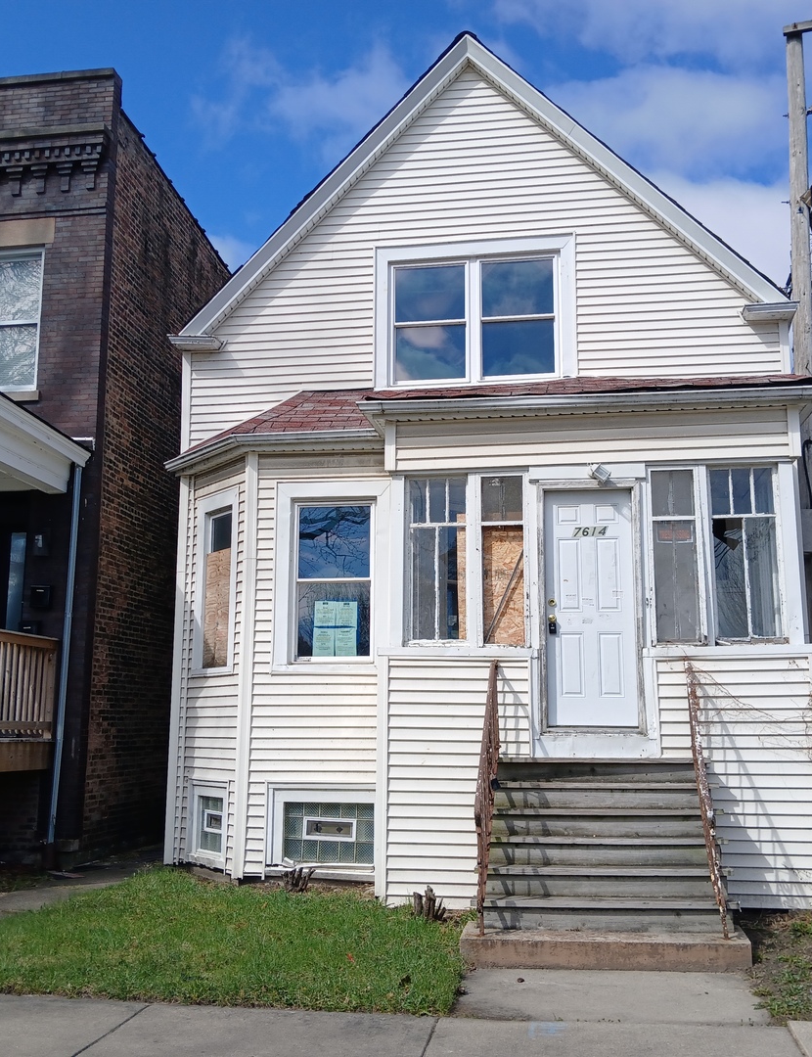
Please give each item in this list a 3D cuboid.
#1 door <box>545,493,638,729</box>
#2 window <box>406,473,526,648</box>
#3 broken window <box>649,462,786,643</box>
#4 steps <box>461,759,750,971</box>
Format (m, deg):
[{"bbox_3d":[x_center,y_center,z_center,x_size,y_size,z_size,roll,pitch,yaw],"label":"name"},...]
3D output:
[{"bbox_3d":[1.560,0.653,8.938,0.745,2.000,0.070,-1,-11,8],"label":"door"},{"bbox_3d":[0.522,0.263,9.126,1.067,1.517,0.120,-1,-11,8],"label":"window"},{"bbox_3d":[2.593,0.215,8.822,1.075,1.503,0.120,-1,-11,8],"label":"broken window"},{"bbox_3d":[1.389,2.341,7.682,1.813,1.271,1.733,-1,-11,8],"label":"steps"}]

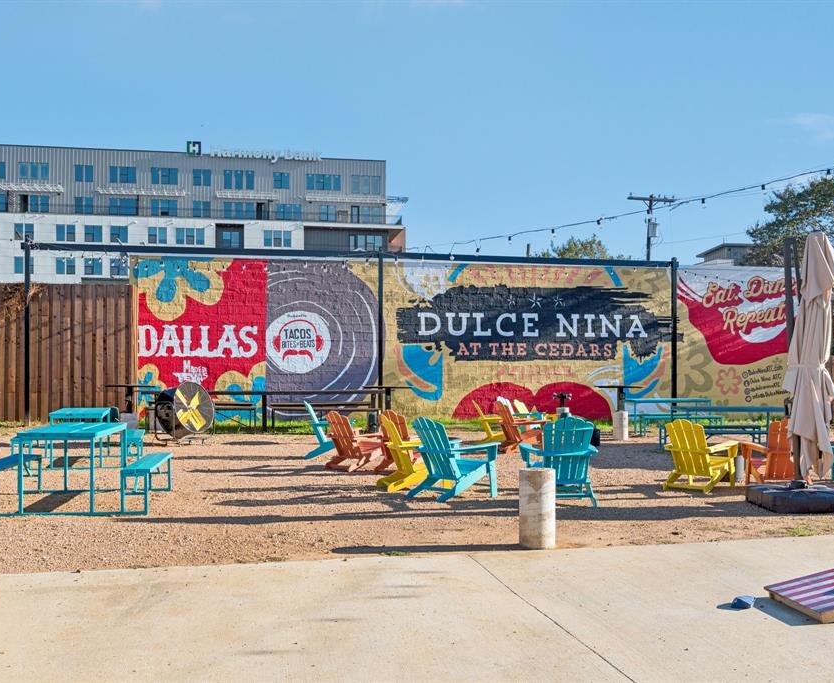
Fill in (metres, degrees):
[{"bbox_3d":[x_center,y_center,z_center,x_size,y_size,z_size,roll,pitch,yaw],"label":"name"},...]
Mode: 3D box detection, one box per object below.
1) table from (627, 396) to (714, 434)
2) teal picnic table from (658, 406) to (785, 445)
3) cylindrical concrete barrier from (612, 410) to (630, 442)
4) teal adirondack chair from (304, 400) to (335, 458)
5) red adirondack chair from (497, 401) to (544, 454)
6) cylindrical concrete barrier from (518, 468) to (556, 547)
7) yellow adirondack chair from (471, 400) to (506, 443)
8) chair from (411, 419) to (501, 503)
[{"bbox_3d":[5.790,1.713,19.746,1.785,0.776,0.716,0,-2,-5],"label":"table"},{"bbox_3d":[5.389,1.532,14.701,1.785,0.776,0.716,0,-2,-6],"label":"teal picnic table"},{"bbox_3d":[4.179,1.737,17.500,0.320,0.630,0.320,0,-2,0],"label":"cylindrical concrete barrier"},{"bbox_3d":[-1.358,1.412,13.517,0.830,0.910,0.750,0,-2,7],"label":"teal adirondack chair"},{"bbox_3d":[1.824,1.493,14.873,0.859,0.882,0.735,1,-2,-19],"label":"red adirondack chair"},{"bbox_3d":[0.948,1.313,6.700,0.287,0.620,0.287,0,-2,0],"label":"cylindrical concrete barrier"},{"bbox_3d":[1.559,1.617,17.596,0.830,0.910,0.750,0,-2,3],"label":"yellow adirondack chair"},{"bbox_3d":[0.392,1.247,9.318,0.859,0.882,0.735,2,-3,-38],"label":"chair"}]

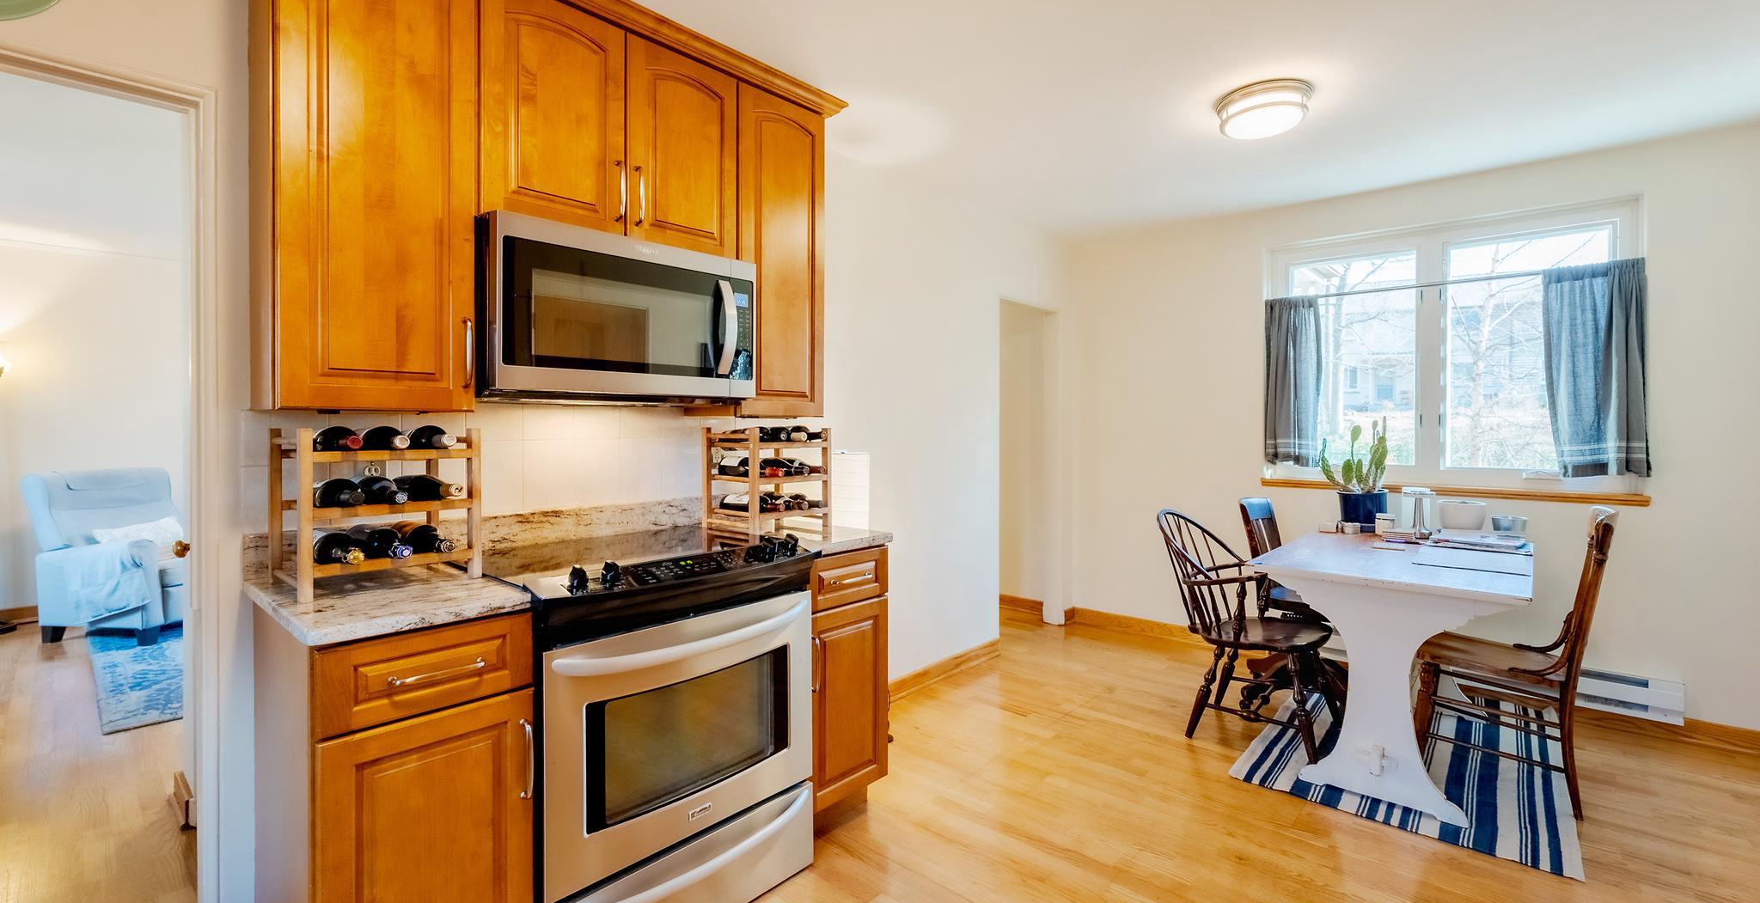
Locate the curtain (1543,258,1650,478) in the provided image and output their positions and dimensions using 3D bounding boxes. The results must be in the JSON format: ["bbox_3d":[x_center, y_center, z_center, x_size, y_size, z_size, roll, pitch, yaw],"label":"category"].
[{"bbox_3d":[3.104,-0.351,2.978,0.335,0.940,0.080,1,1,41],"label":"curtain"}]

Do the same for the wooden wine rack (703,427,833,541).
[{"bbox_3d":[-0.398,0.108,2.412,0.270,0.349,0.355,1,1,41],"label":"wooden wine rack"}]

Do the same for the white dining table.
[{"bbox_3d":[2.106,0.808,2.799,0.800,0.755,1.230,2,2,43],"label":"white dining table"}]

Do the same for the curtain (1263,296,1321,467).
[{"bbox_3d":[2.243,-0.383,3.741,0.270,0.930,0.070,2,2,43],"label":"curtain"}]

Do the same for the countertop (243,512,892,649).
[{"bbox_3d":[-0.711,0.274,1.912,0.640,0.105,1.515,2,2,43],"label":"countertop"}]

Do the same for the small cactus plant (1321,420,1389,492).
[{"bbox_3d":[2.350,0.050,3.370,0.280,0.340,0.250,2,2,43],"label":"small cactus plant"}]

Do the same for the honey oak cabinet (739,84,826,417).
[{"bbox_3d":[-0.457,-0.642,2.460,0.340,1.075,0.380,1,1,41],"label":"honey oak cabinet"}]

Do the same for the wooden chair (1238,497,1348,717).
[{"bbox_3d":[2.019,0.719,3.257,0.510,0.950,0.440,1,1,41],"label":"wooden chair"}]

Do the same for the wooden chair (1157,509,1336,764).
[{"bbox_3d":[1.565,0.729,2.938,0.650,0.940,0.540,1,1,41],"label":"wooden chair"}]

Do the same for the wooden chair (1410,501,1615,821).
[{"bbox_3d":[2.292,0.696,2.511,0.450,1.000,0.530,-2,2,-43],"label":"wooden chair"}]

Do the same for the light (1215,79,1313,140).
[{"bbox_3d":[1.431,-1.275,2.562,0.330,0.087,0.330,1,1,41],"label":"light"}]

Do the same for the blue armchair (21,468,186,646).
[{"bbox_3d":[-4.659,0.628,4.410,0.870,1.000,0.790,0,2,5],"label":"blue armchair"}]

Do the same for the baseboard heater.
[{"bbox_3d":[2.687,1.001,3.263,1.500,0.180,0.070,2,2,43],"label":"baseboard heater"}]

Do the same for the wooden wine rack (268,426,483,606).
[{"bbox_3d":[-1.159,0.122,1.594,0.295,0.352,0.340,2,2,43],"label":"wooden wine rack"}]

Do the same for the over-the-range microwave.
[{"bbox_3d":[-0.799,-0.364,2.007,0.430,0.430,0.757,1,1,41],"label":"over-the-range microwave"}]

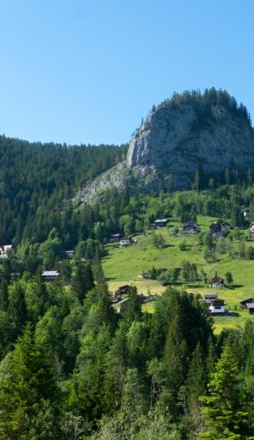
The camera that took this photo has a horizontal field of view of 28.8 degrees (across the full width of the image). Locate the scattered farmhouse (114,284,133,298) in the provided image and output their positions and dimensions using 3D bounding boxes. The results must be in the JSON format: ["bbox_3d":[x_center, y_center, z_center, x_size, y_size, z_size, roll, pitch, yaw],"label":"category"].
[{"bbox_3d":[-1.740,50.180,345.000,12.500,9.000,11.000,0,-2,6],"label":"scattered farmhouse"}]

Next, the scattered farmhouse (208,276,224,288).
[{"bbox_3d":[68.320,47.980,380.000,10.000,8.200,9.500,0,-2,6],"label":"scattered farmhouse"}]

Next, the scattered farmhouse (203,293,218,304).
[{"bbox_3d":[57.900,54.440,342.000,8.800,7.000,8.500,0,-2,3],"label":"scattered farmhouse"}]

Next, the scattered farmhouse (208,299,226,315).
[{"bbox_3d":[59.090,56.920,325.000,9.000,8.600,10.000,0,-2,2],"label":"scattered farmhouse"}]

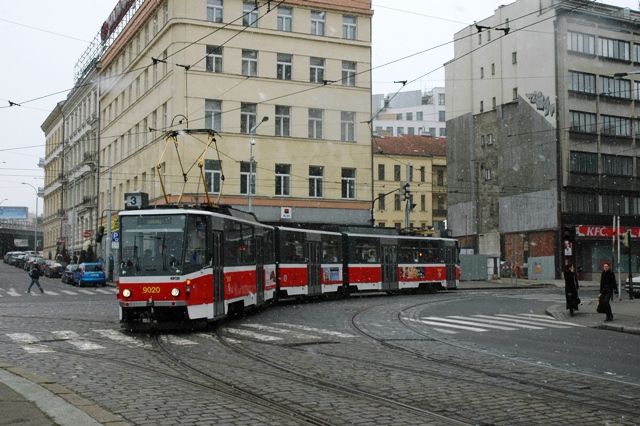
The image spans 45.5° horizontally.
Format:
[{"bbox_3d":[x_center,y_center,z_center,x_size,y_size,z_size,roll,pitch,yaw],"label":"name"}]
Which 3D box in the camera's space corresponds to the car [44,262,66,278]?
[{"bbox_3d":[-22.452,4.772,65.779,1.760,1.460,4.400,2,-3,-26],"label":"car"}]

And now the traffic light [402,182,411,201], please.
[{"bbox_3d":[4.905,-1.229,43.679,0.450,1.030,0.360,1,-4,-18],"label":"traffic light"}]

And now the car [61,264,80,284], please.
[{"bbox_3d":[-17.756,4.421,56.304,1.720,1.430,4.250,2,-3,-26],"label":"car"}]

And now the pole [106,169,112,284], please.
[{"bbox_3d":[-14.940,0.805,54.072,0.280,7.960,0.280,0,-4,0],"label":"pole"}]

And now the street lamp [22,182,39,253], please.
[{"bbox_3d":[-36.758,1.413,96.781,1.800,10.600,0.320,2,-4,-26],"label":"street lamp"}]

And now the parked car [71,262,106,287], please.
[{"bbox_3d":[-15.636,4.144,51.837,1.600,1.570,3.700,2,-3,-26],"label":"parked car"}]

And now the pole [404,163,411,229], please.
[{"bbox_3d":[5.455,0.863,47.046,0.270,8.000,0.270,0,-4,0],"label":"pole"}]

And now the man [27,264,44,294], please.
[{"bbox_3d":[-16.665,3.871,44.846,0.800,1.700,0.500,2,-4,-26],"label":"man"}]

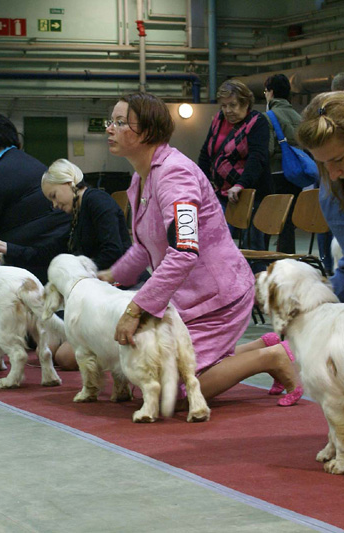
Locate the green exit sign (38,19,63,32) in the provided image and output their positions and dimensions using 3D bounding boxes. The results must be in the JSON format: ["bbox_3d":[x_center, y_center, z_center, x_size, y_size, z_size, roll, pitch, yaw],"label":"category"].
[{"bbox_3d":[-2.053,-4.053,22.452,0.400,0.200,0.020,-3,4,-27],"label":"green exit sign"}]

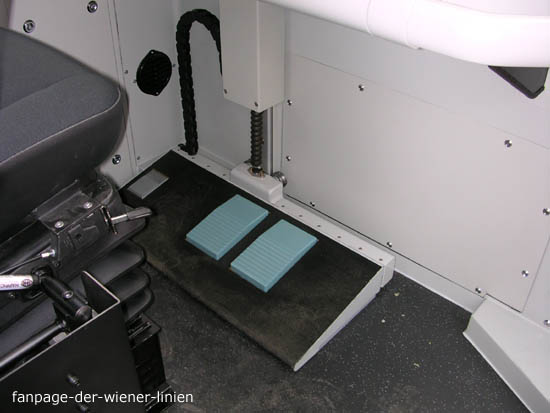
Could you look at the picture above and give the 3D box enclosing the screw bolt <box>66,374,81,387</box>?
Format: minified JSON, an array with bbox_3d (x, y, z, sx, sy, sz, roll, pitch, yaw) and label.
[{"bbox_3d":[-0.255,0.220,0.743,0.013,0.011,0.011,28,45,31],"label":"screw bolt"}]

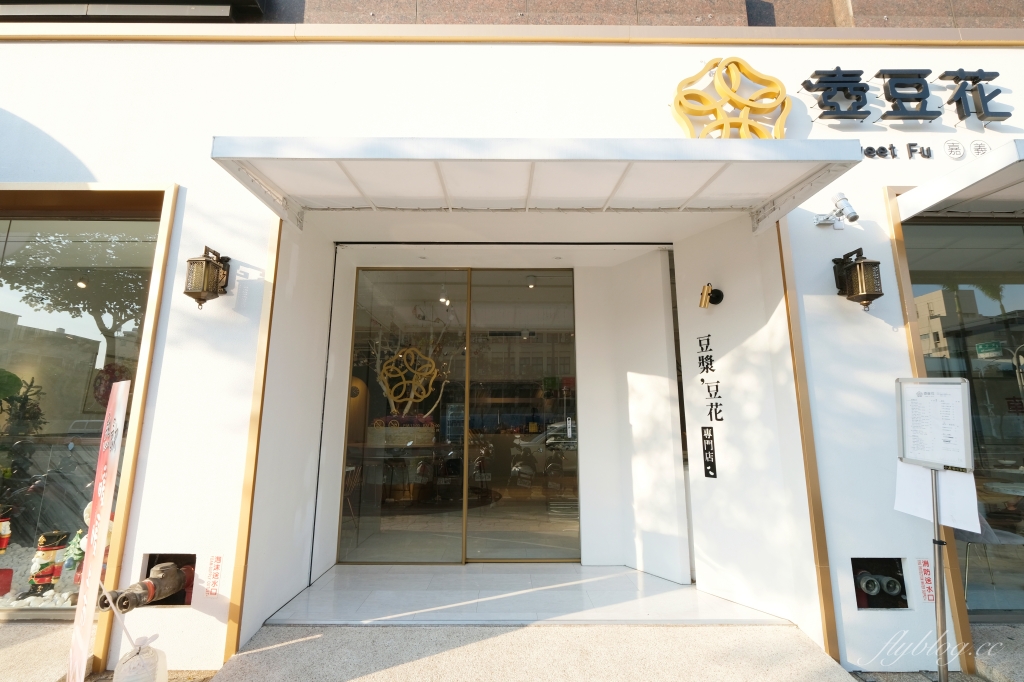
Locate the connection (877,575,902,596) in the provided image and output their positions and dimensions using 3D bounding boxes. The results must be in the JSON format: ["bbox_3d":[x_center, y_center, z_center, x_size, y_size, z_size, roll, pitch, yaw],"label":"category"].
[{"bbox_3d":[2.241,1.450,2.525,0.100,0.105,0.120,0,-10,0],"label":"connection"}]

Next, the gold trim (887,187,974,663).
[{"bbox_3d":[2.590,0.408,2.678,0.058,2.970,0.055,0,-10,0],"label":"gold trim"}]

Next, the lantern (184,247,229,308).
[{"bbox_3d":[-1.911,-0.382,2.696,0.130,0.385,0.230,0,-10,0],"label":"lantern"}]

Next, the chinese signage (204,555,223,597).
[{"bbox_3d":[-1.742,1.381,2.495,0.072,0.235,0.010,0,-10,0],"label":"chinese signage"}]

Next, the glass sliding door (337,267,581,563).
[{"bbox_3d":[-0.474,0.635,4.090,2.200,2.790,0.100,0,-10,0],"label":"glass sliding door"}]

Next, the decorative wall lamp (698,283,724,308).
[{"bbox_3d":[1.577,-0.357,3.359,0.140,0.200,0.130,8,-13,-36],"label":"decorative wall lamp"}]

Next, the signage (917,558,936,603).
[{"bbox_3d":[2.441,1.409,2.510,0.078,0.240,0.010,0,-10,0],"label":"signage"}]

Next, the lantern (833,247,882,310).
[{"bbox_3d":[2.193,-0.376,2.715,0.130,0.385,0.230,0,-10,0],"label":"lantern"}]

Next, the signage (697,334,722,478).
[{"bbox_3d":[1.560,0.501,3.337,0.012,1.102,0.186,8,-13,-36],"label":"signage"}]

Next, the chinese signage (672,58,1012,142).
[{"bbox_3d":[2.257,-1.591,2.963,2.260,0.740,0.130,0,-10,0],"label":"chinese signage"}]

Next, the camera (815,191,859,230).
[{"bbox_3d":[2.139,-0.837,2.802,0.200,0.220,0.220,0,-10,0],"label":"camera"}]

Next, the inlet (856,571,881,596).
[{"bbox_3d":[2.114,1.442,2.526,0.100,0.105,0.120,0,-10,0],"label":"inlet"}]

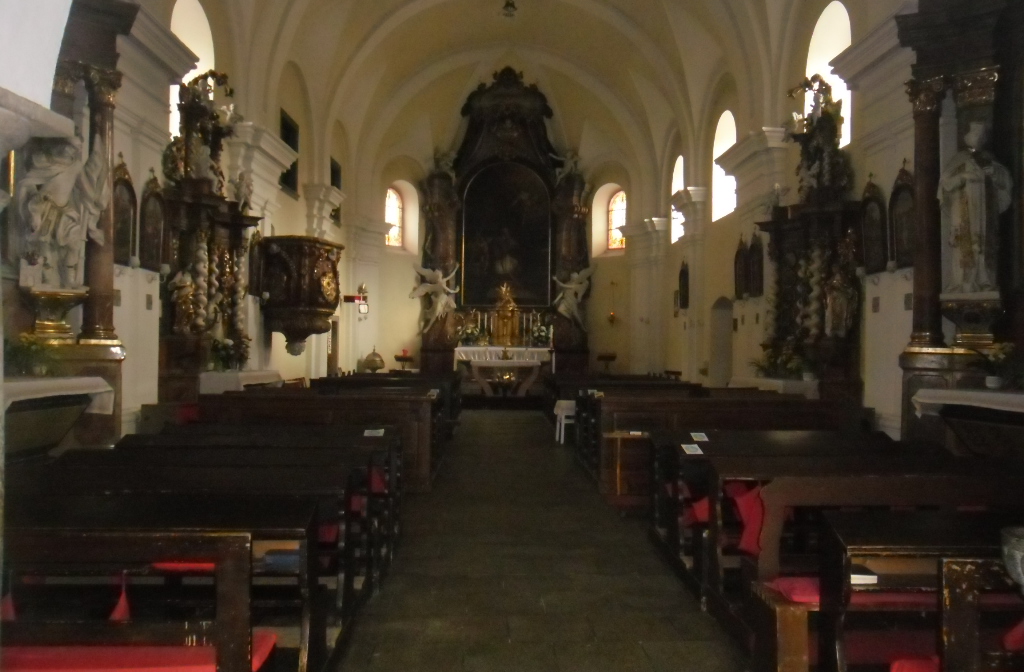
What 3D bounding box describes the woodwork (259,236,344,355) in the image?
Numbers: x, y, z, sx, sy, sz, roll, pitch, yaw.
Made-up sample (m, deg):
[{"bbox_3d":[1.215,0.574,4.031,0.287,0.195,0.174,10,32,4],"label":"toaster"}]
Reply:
[{"bbox_3d":[-4.025,-0.771,15.200,1.450,2.180,1.450,0,-1,13],"label":"woodwork"}]

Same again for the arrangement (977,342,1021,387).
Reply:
[{"bbox_3d":[5.117,0.300,8.400,0.460,0.460,0.440,0,-1,39],"label":"arrangement"}]

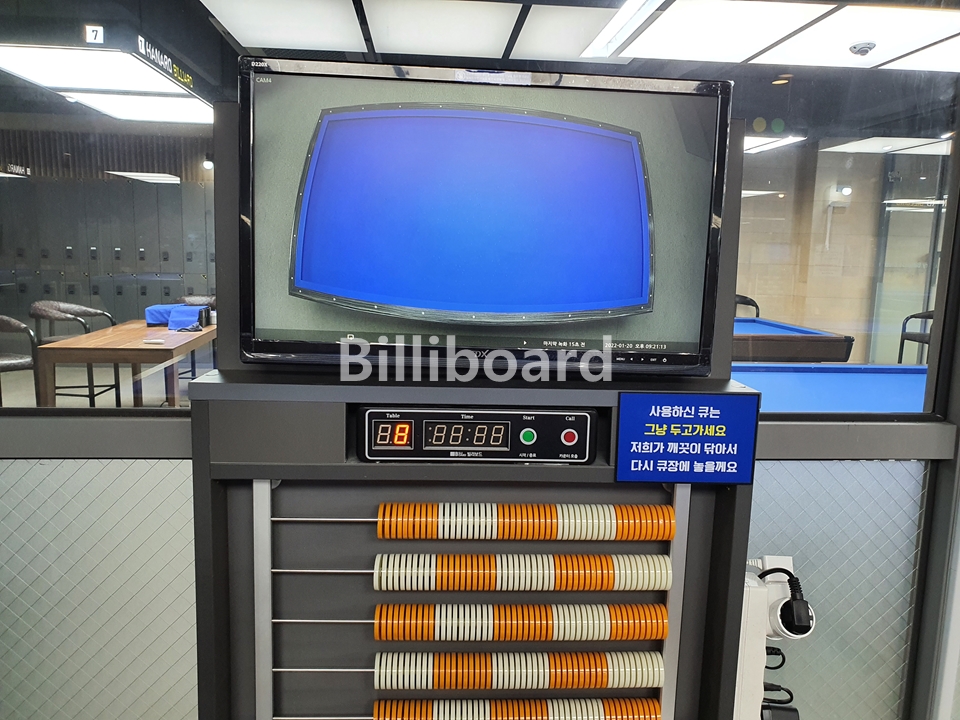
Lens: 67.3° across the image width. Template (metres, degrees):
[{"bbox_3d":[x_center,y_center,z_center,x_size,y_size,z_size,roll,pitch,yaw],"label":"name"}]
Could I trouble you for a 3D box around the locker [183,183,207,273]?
[{"bbox_3d":[-3.513,-1.630,9.050,0.283,1.100,0.380,1,8,-4],"label":"locker"}]

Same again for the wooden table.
[{"bbox_3d":[-2.528,0.204,5.521,0.799,0.830,1.917,0,8,-11],"label":"wooden table"}]

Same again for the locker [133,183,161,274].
[{"bbox_3d":[-4.085,-1.639,9.014,0.290,1.095,0.380,1,8,-4],"label":"locker"}]

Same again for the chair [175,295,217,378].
[{"bbox_3d":[-2.698,-0.083,6.980,0.560,1.000,0.560,1,8,-3],"label":"chair"}]

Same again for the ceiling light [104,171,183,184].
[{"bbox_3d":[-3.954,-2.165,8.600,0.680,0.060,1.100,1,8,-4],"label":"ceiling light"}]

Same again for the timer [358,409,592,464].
[{"bbox_3d":[-0.004,0.077,0.788,0.250,0.058,0.050,1,8,-3],"label":"timer"}]

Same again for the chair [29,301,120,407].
[{"bbox_3d":[-3.303,0.058,5.822,0.550,1.000,0.621,0,8,-11],"label":"chair"}]

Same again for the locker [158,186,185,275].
[{"bbox_3d":[-3.797,-1.633,9.033,0.286,1.098,0.380,1,8,-4],"label":"locker"}]

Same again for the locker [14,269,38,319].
[{"bbox_3d":[-5.553,-0.566,9.071,0.288,1.136,0.380,1,8,-4],"label":"locker"}]

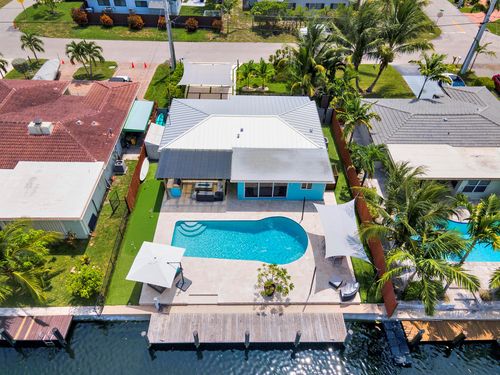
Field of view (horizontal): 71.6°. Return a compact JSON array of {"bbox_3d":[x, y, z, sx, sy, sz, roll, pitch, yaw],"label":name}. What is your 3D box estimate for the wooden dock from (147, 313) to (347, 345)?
[{"bbox_3d":[-0.150,9.307,22.773,12.500,0.500,1.950,0,44,0],"label":"wooden dock"}]

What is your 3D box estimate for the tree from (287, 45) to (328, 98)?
[{"bbox_3d":[7.064,-13.821,41.315,4.400,5.800,4.400,0,44,0],"label":"tree"}]

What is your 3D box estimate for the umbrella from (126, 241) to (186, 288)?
[{"bbox_3d":[-6.080,5.722,23.597,3.100,2.750,3.000,9,45,9],"label":"umbrella"}]

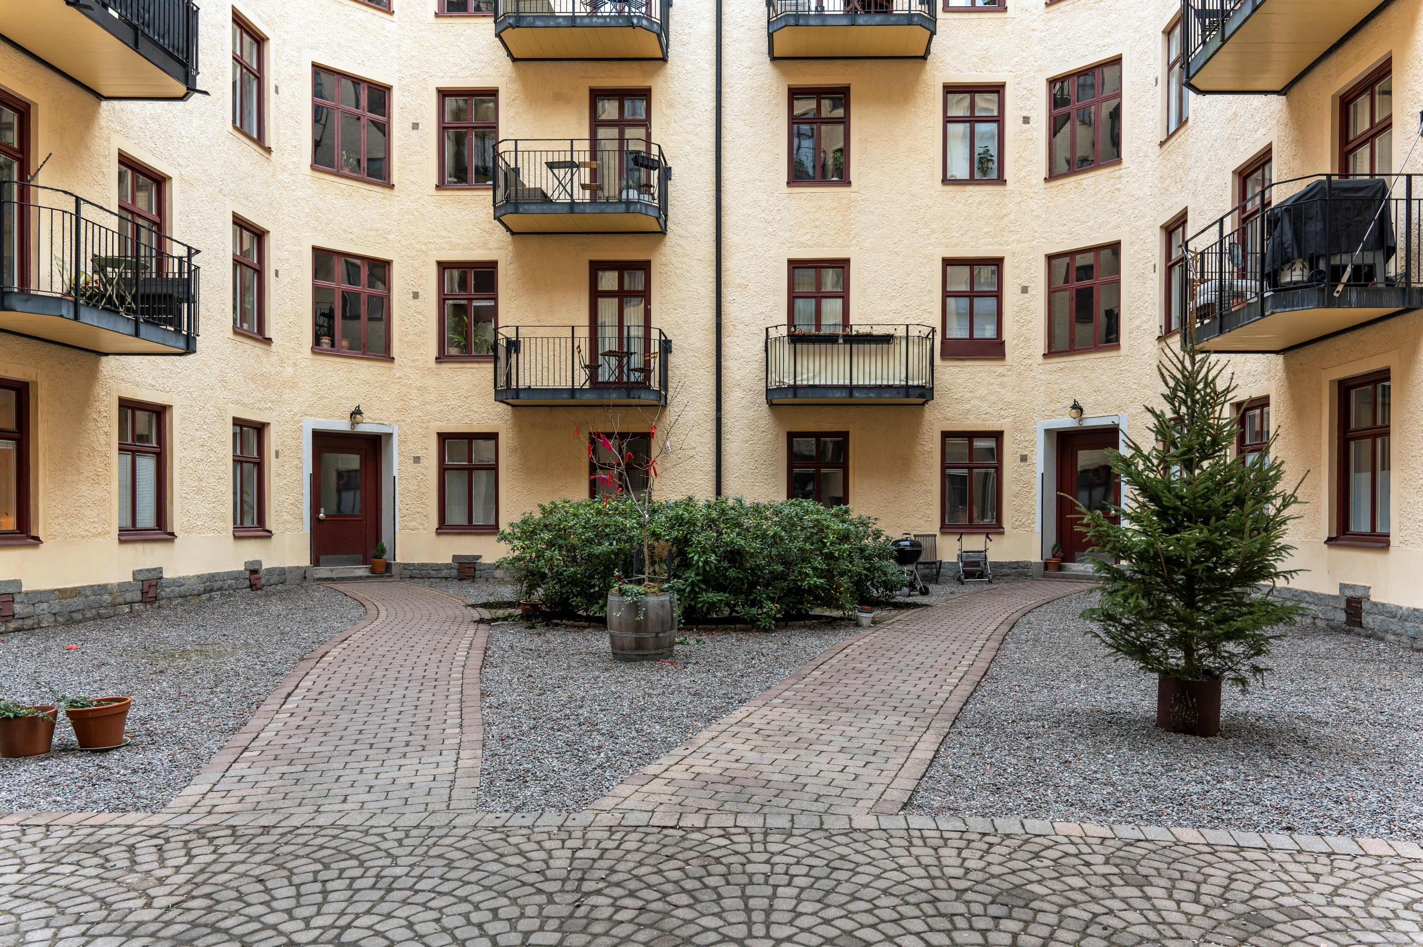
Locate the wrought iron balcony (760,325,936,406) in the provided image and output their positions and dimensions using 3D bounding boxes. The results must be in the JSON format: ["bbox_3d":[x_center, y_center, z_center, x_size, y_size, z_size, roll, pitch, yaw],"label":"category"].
[{"bbox_3d":[2.360,-1.830,16.150,2.770,1.230,1.200,0,-1,3],"label":"wrought iron balcony"}]

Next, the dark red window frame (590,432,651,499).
[{"bbox_3d":[-1.741,0.170,18.104,1.168,1.910,0.170,0,-1,1],"label":"dark red window frame"}]

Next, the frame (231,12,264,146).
[{"bbox_3d":[-7.210,-6.060,14.620,0.130,1.750,1.040,0,-1,4],"label":"frame"}]

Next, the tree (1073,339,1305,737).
[{"bbox_3d":[3.120,0.320,6.200,1.500,2.740,1.500,0,-1,0],"label":"tree"}]

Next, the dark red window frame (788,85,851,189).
[{"bbox_3d":[2.053,-6.417,18.052,1.164,1.894,0.170,0,-1,1],"label":"dark red window frame"}]

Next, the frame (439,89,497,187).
[{"bbox_3d":[-4.370,-6.000,16.970,1.060,1.750,0.130,0,-1,3],"label":"frame"}]

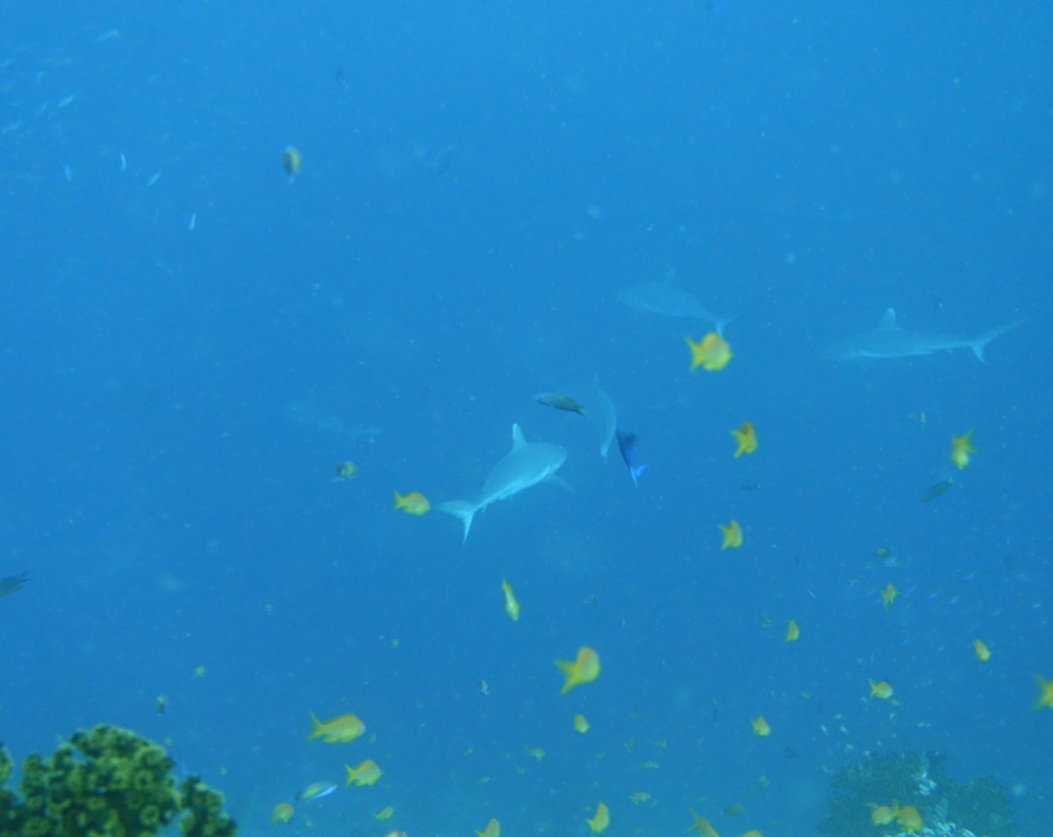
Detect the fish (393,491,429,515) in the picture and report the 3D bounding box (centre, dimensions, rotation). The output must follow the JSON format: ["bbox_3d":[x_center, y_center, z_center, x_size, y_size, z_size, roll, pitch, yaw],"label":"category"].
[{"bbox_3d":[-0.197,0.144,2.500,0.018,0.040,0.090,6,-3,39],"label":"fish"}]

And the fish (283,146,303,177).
[{"bbox_3d":[-0.559,-0.614,3.500,0.025,0.075,0.110,3,1,25],"label":"fish"}]

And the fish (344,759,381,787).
[{"bbox_3d":[-0.268,0.582,2.400,0.018,0.043,0.090,6,5,41],"label":"fish"}]

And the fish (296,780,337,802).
[{"bbox_3d":[-0.460,0.812,3.200,0.100,0.045,0.025,-22,11,18],"label":"fish"}]

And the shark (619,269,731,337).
[{"bbox_3d":[1.110,-0.854,10.800,0.460,0.420,1.500,-5,12,-36],"label":"shark"}]

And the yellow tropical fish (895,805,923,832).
[{"bbox_3d":[0.656,0.683,2.500,0.018,0.042,0.088,4,-15,33],"label":"yellow tropical fish"}]

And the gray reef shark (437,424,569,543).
[{"bbox_3d":[-0.125,0.361,8.300,0.460,0.430,1.500,4,15,27],"label":"gray reef shark"}]

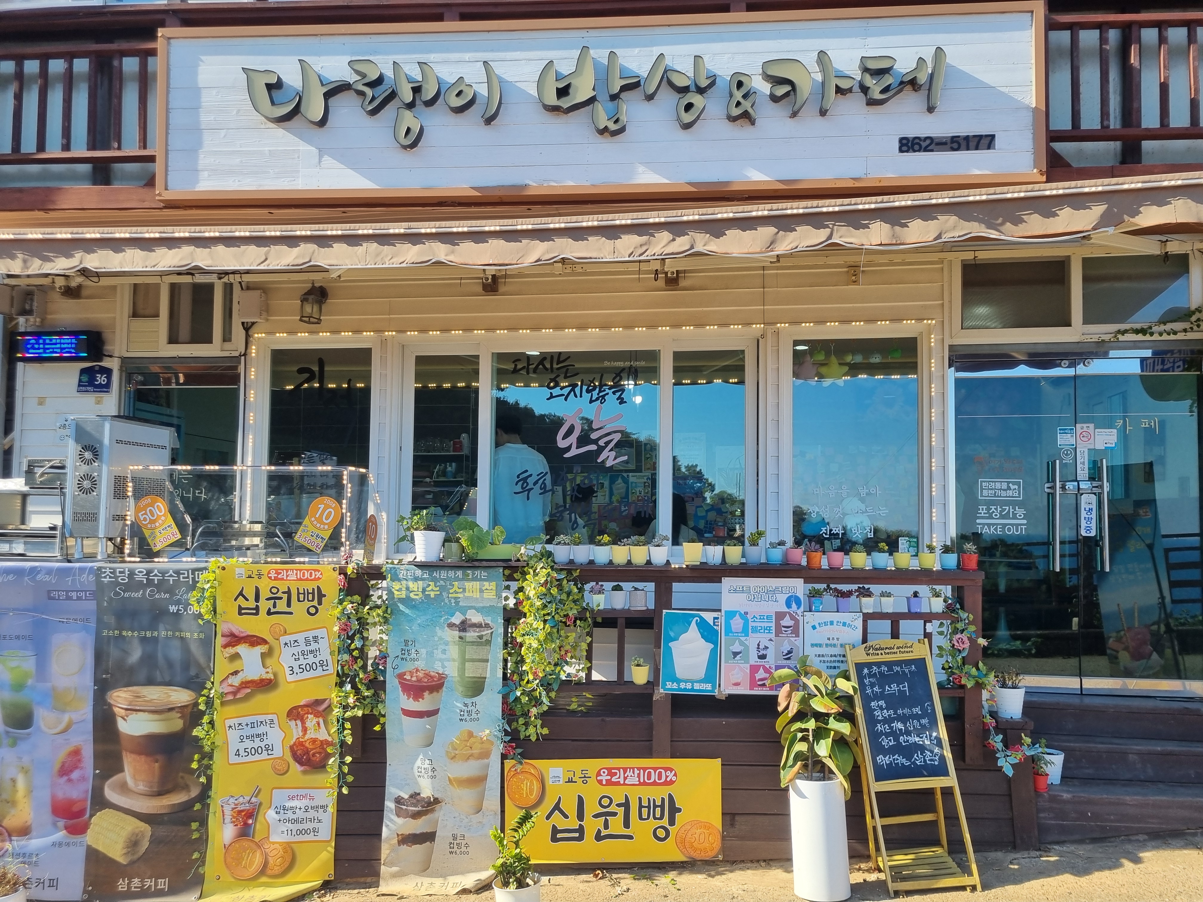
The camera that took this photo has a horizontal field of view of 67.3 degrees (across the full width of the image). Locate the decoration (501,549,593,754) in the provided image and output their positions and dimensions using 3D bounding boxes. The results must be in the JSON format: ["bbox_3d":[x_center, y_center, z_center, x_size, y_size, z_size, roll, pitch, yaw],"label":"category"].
[{"bbox_3d":[-0.267,0.993,4.560,0.460,1.020,0.240,1,-4,0],"label":"decoration"}]

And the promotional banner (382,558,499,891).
[{"bbox_3d":[-0.791,1.371,4.500,0.600,1.600,0.060,0,-5,0],"label":"promotional banner"}]

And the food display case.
[{"bbox_3d":[-1.942,0.352,5.151,1.179,0.500,0.630,0,-3,3],"label":"food display case"}]

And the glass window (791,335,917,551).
[{"bbox_3d":[1.601,-0.030,5.702,0.774,1.370,0.050,0,-3,6],"label":"glass window"}]

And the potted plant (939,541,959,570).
[{"bbox_3d":[1.801,0.542,4.680,0.094,0.145,0.094,1,-4,0],"label":"potted plant"}]

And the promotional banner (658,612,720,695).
[{"bbox_3d":[0.458,1.034,4.630,0.297,0.420,0.020,2,-3,2],"label":"promotional banner"}]

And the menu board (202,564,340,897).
[{"bbox_3d":[-1.666,1.419,4.570,0.650,1.680,0.060,1,-2,1],"label":"menu board"}]

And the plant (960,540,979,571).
[{"bbox_3d":[1.905,0.542,4.680,0.092,0.152,0.092,1,-4,0],"label":"plant"}]

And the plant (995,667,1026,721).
[{"bbox_3d":[2.069,1.226,4.570,0.152,0.248,0.148,0,-3,3],"label":"plant"}]

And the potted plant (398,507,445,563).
[{"bbox_3d":[-0.943,0.441,4.735,0.240,0.280,0.200,0,-3,3],"label":"potted plant"}]

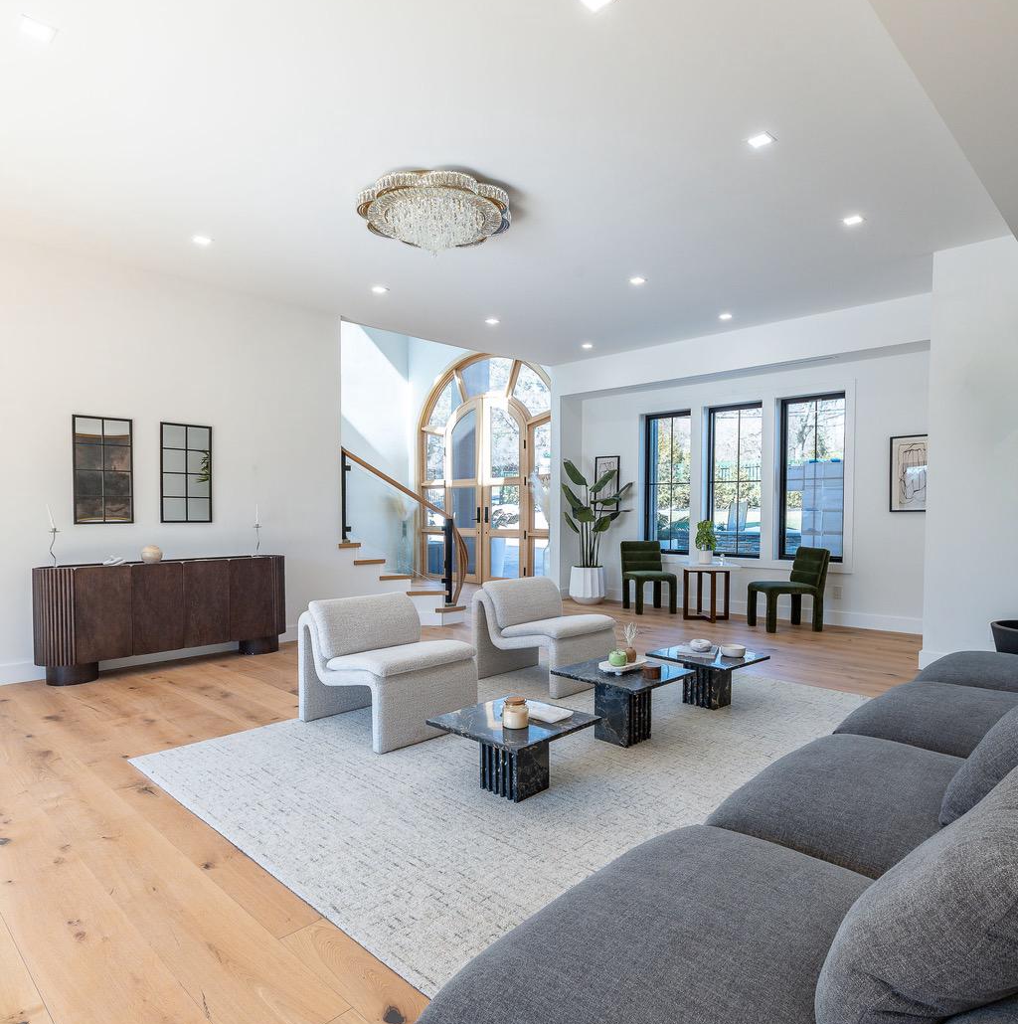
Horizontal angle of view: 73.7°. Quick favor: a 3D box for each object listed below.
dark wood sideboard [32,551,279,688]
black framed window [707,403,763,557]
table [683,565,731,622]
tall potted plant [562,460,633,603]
[{"bbox_3d":[-2.624,0.801,5.318,1.830,0.800,0.410,-1,2,-44],"label":"dark wood sideboard"},{"bbox_3d":[2.494,-0.332,7.476,0.100,1.690,0.680,-1,2,-44],"label":"black framed window"},{"bbox_3d":[2.138,0.880,7.333,0.510,0.560,0.510,0,1,44],"label":"table"},{"bbox_3d":[1.133,0.245,8.507,0.760,1.820,0.740,0,1,44],"label":"tall potted plant"}]

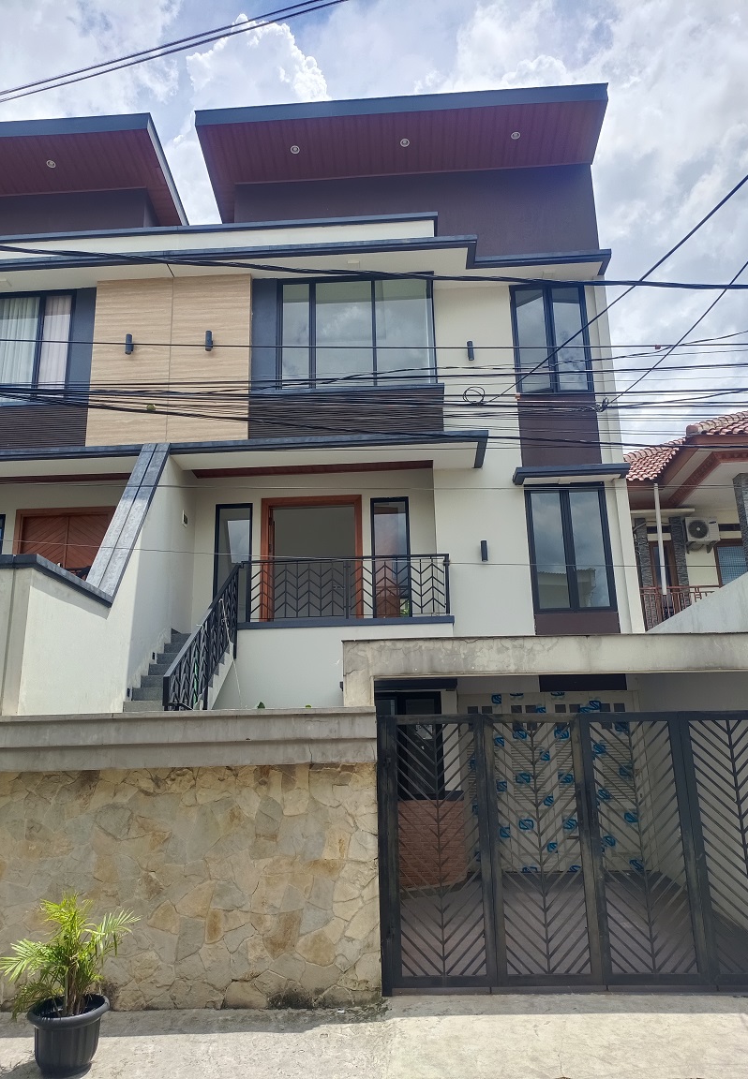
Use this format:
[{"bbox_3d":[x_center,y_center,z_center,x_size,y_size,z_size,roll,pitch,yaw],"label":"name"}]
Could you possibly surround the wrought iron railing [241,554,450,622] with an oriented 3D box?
[{"bbox_3d":[-0.411,0.711,11.323,3.049,0.922,0.060,-2,-14,3],"label":"wrought iron railing"}]

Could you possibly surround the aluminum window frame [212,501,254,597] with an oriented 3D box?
[{"bbox_3d":[-2.204,0.466,12.221,0.598,2.130,0.100,-2,-14,3],"label":"aluminum window frame"}]

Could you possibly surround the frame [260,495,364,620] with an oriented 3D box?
[{"bbox_3d":[-0.967,0.425,12.169,1.604,2.254,0.140,-2,-14,3],"label":"frame"}]

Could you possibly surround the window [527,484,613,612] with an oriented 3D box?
[{"bbox_3d":[2.890,0.121,11.513,1.199,1.960,0.100,-2,-14,3],"label":"window"}]

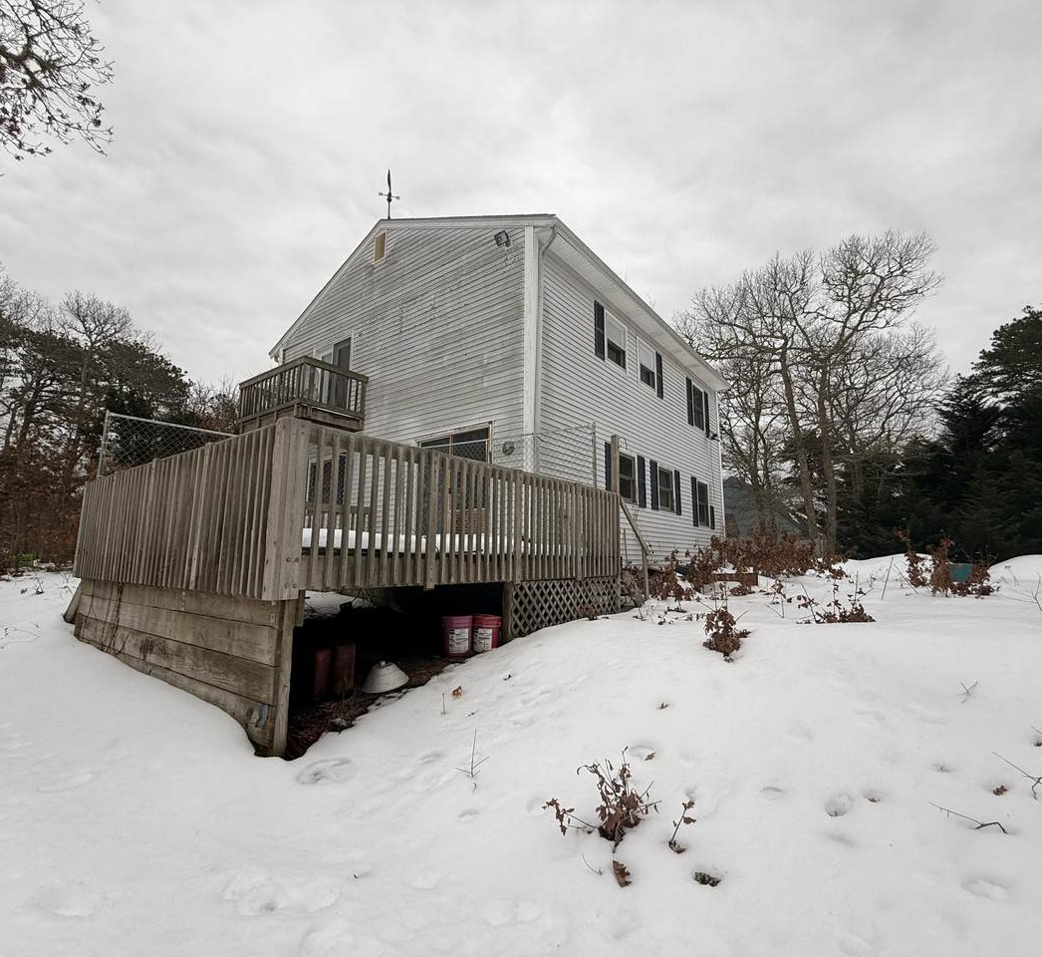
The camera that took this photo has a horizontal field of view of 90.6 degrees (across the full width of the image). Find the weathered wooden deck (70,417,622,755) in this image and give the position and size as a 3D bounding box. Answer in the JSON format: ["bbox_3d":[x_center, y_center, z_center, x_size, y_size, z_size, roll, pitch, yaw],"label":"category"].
[{"bbox_3d":[-2.071,1.263,7.018,5.000,2.340,5.200,-7,-12,37],"label":"weathered wooden deck"}]

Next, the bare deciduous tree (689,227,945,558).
[{"bbox_3d":[10.772,-3.211,19.000,9.000,11.800,8.000,-5,-11,30],"label":"bare deciduous tree"}]

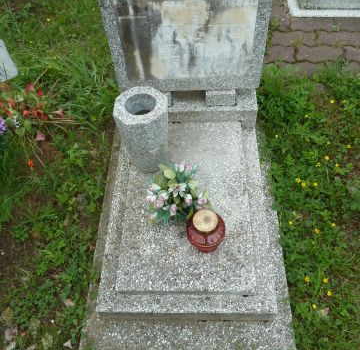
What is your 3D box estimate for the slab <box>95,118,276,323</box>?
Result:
[{"bbox_3d":[0.026,0.124,1.221,0.535,0.117,0.696,-1,58,3],"label":"slab"}]

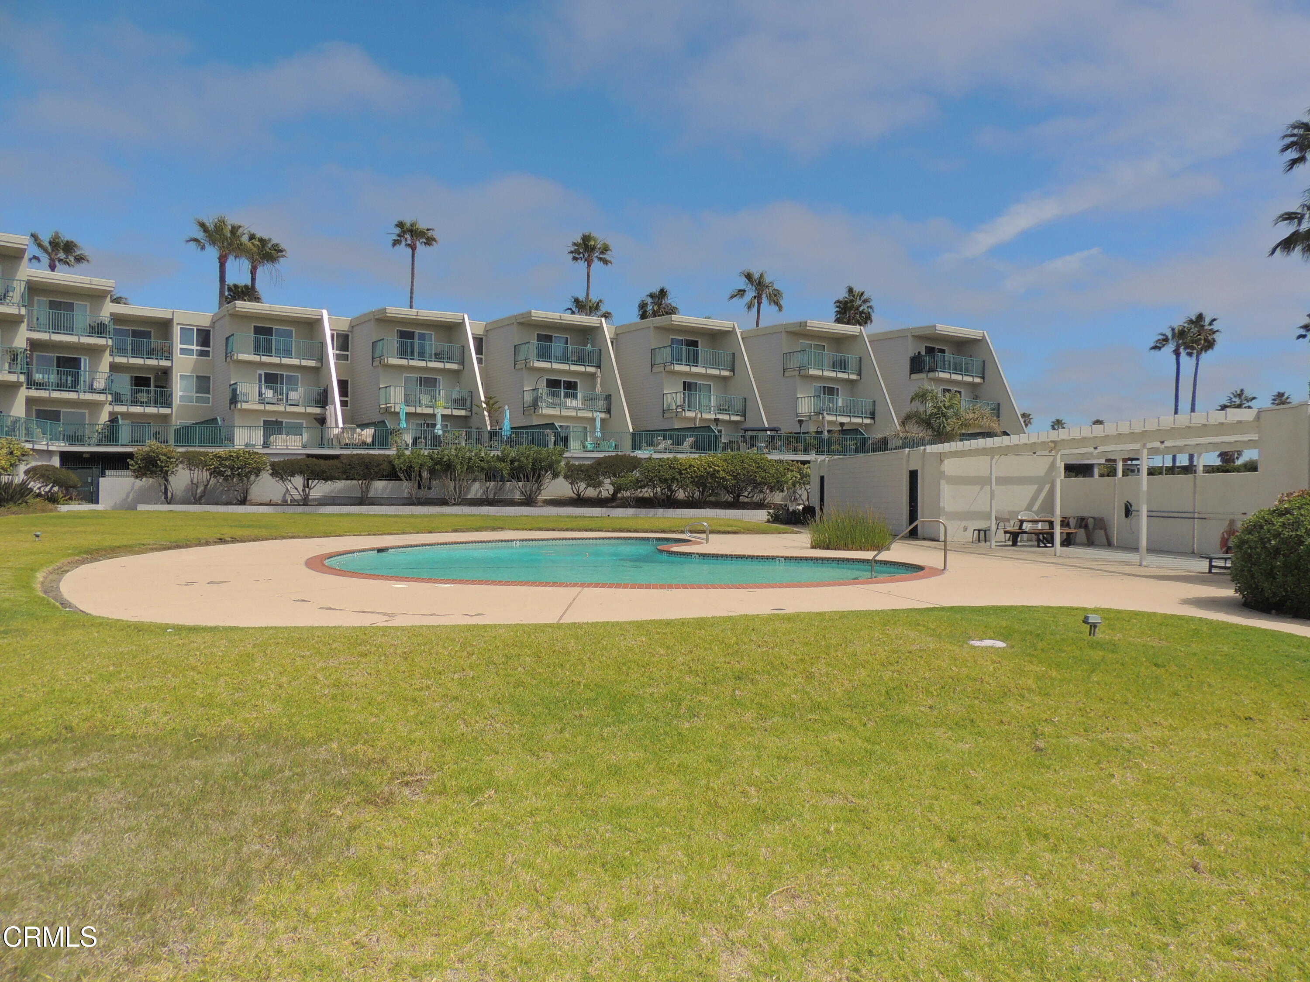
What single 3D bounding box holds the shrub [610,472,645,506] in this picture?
[{"bbox_3d":[-1.386,-0.105,46.404,1.778,1.725,1.689,1,0,-7],"label":"shrub"}]

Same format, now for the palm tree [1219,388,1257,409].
[{"bbox_3d":[51.149,-3.387,79.984,3.515,11.345,3.515,1,0,0],"label":"palm tree"}]

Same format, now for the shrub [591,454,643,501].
[{"bbox_3d":[-1.897,-0.666,45.500,2.615,2.307,2.400,1,0,0],"label":"shrub"}]

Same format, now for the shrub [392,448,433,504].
[{"bbox_3d":[-11.989,-0.757,44.800,2.019,2.776,2.000,1,0,0],"label":"shrub"}]

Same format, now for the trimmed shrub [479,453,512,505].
[{"bbox_3d":[-7.849,-0.644,44.800,1.716,2.499,1.750,1,0,0],"label":"trimmed shrub"}]

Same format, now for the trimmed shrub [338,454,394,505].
[{"bbox_3d":[-14.324,-0.583,45.000,2.738,2.535,2.500,1,0,0],"label":"trimmed shrub"}]

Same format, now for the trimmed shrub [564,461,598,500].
[{"bbox_3d":[-3.759,-0.533,47.316,2.026,1.973,1.925,1,0,-7],"label":"trimmed shrub"}]

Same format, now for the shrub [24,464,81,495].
[{"bbox_3d":[-29.201,-0.483,44.000,2.727,1.661,2.300,1,0,0],"label":"shrub"}]

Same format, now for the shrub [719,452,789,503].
[{"bbox_3d":[4.864,-0.688,45.200,3.565,2.546,3.000,1,0,0],"label":"shrub"}]

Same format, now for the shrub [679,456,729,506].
[{"bbox_3d":[2.398,-0.530,44.800,2.423,2.423,2.300,1,0,0],"label":"shrub"}]

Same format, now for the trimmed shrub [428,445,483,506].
[{"bbox_3d":[-9.970,-0.799,45.728,2.782,2.988,2.643,1,0,-7],"label":"trimmed shrub"}]

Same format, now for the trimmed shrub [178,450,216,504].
[{"bbox_3d":[-22.405,-0.702,44.485,1.947,2.657,1.850,1,0,-7],"label":"trimmed shrub"}]

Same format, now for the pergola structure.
[{"bbox_3d":[10.880,0.095,21.100,4.450,2.820,11.850,1,0,-7],"label":"pergola structure"}]

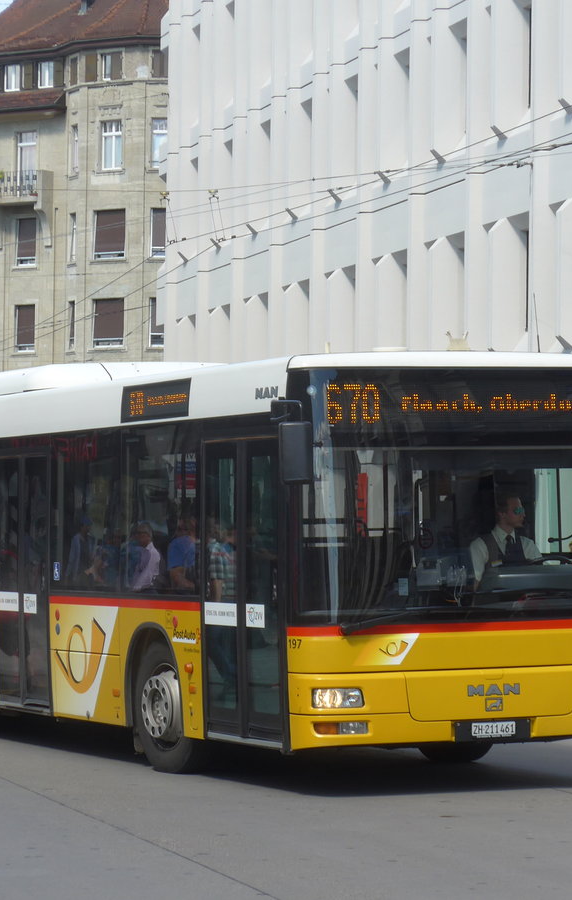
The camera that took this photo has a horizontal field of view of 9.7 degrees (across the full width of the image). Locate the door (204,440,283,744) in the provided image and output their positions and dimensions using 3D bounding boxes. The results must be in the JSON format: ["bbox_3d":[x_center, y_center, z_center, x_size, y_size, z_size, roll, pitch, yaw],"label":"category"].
[{"bbox_3d":[-0.224,0.879,20.859,0.090,1.870,1.290,-1,-1,-22],"label":"door"}]

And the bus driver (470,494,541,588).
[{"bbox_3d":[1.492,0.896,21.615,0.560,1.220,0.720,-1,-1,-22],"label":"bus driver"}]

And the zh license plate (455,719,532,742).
[{"bbox_3d":[1.264,1.703,20.433,0.505,0.135,0.030,-1,-1,-22],"label":"zh license plate"}]

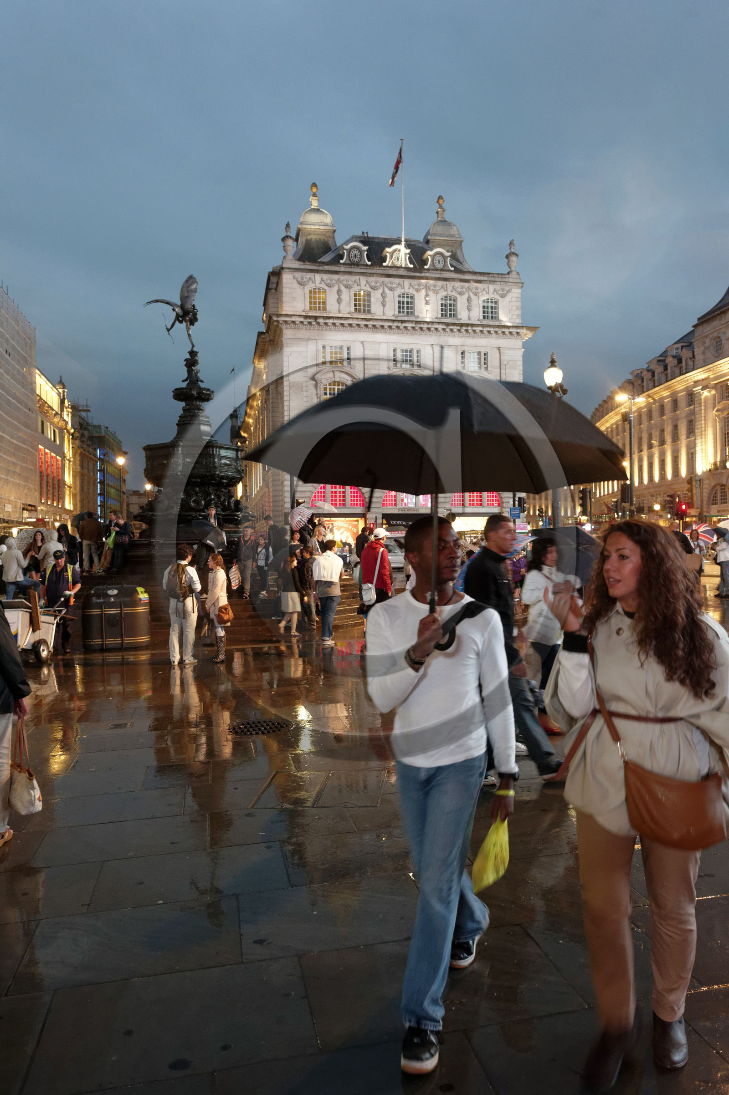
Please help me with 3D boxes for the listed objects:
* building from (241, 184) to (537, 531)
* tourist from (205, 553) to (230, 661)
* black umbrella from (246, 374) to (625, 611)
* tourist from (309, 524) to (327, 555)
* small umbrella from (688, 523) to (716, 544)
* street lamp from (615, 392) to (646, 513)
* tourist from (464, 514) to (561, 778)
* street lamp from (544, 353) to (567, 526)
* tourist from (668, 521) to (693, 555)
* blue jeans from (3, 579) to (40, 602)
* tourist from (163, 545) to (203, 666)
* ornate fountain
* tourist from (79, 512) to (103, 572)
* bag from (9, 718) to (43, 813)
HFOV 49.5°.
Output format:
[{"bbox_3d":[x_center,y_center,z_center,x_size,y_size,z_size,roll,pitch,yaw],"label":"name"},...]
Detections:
[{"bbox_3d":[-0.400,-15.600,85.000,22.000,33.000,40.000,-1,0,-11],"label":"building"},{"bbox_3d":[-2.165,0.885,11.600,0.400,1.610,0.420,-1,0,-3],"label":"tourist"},{"bbox_3d":[0.225,-0.166,2.490,1.200,0.890,1.180,2,-3,0],"label":"black umbrella"},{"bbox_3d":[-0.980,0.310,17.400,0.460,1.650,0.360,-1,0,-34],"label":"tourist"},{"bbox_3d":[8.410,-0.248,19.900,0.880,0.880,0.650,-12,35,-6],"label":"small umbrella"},{"bbox_3d":[13.856,-3.415,41.000,1.600,9.100,0.400,-1,0,6],"label":"street lamp"},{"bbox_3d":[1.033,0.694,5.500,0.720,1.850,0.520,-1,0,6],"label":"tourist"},{"bbox_3d":[7.150,-3.150,30.000,0.800,8.400,0.800,-1,0,0],"label":"street lamp"},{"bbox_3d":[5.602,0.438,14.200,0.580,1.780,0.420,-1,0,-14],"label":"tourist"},{"bbox_3d":[-6.848,0.983,15.800,0.450,0.930,0.650,-1,0,41],"label":"blue jeans"},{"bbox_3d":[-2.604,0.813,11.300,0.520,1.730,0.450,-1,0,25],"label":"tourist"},{"bbox_3d":[-4.768,-3.665,22.200,3.200,7.800,3.200,-1,0,-18],"label":"ornate fountain"},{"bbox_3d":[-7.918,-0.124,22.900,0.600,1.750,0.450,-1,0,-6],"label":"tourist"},{"bbox_3d":[-1.948,1.263,4.550,0.130,0.520,0.270,-1,0,-38],"label":"bag"}]

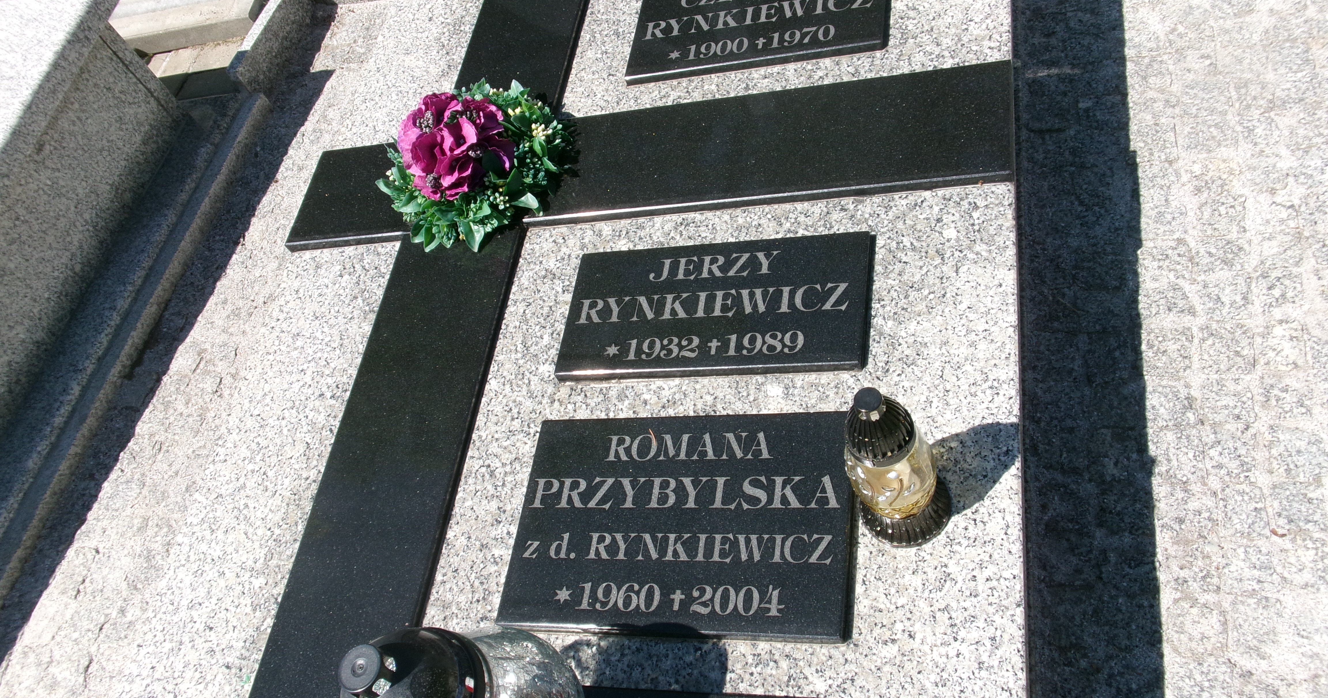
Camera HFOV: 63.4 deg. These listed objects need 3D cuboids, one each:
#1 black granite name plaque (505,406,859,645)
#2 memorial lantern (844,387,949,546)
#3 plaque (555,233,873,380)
[{"bbox_3d":[0.017,0.194,1.220,0.399,0.019,0.260,-3,57,20],"label":"black granite name plaque"},{"bbox_3d":[0.221,0.107,1.055,0.098,0.232,0.098,-3,57,21],"label":"memorial lantern"},{"bbox_3d":[0.061,-0.051,1.365,0.399,0.019,0.195,-3,57,21],"label":"plaque"}]

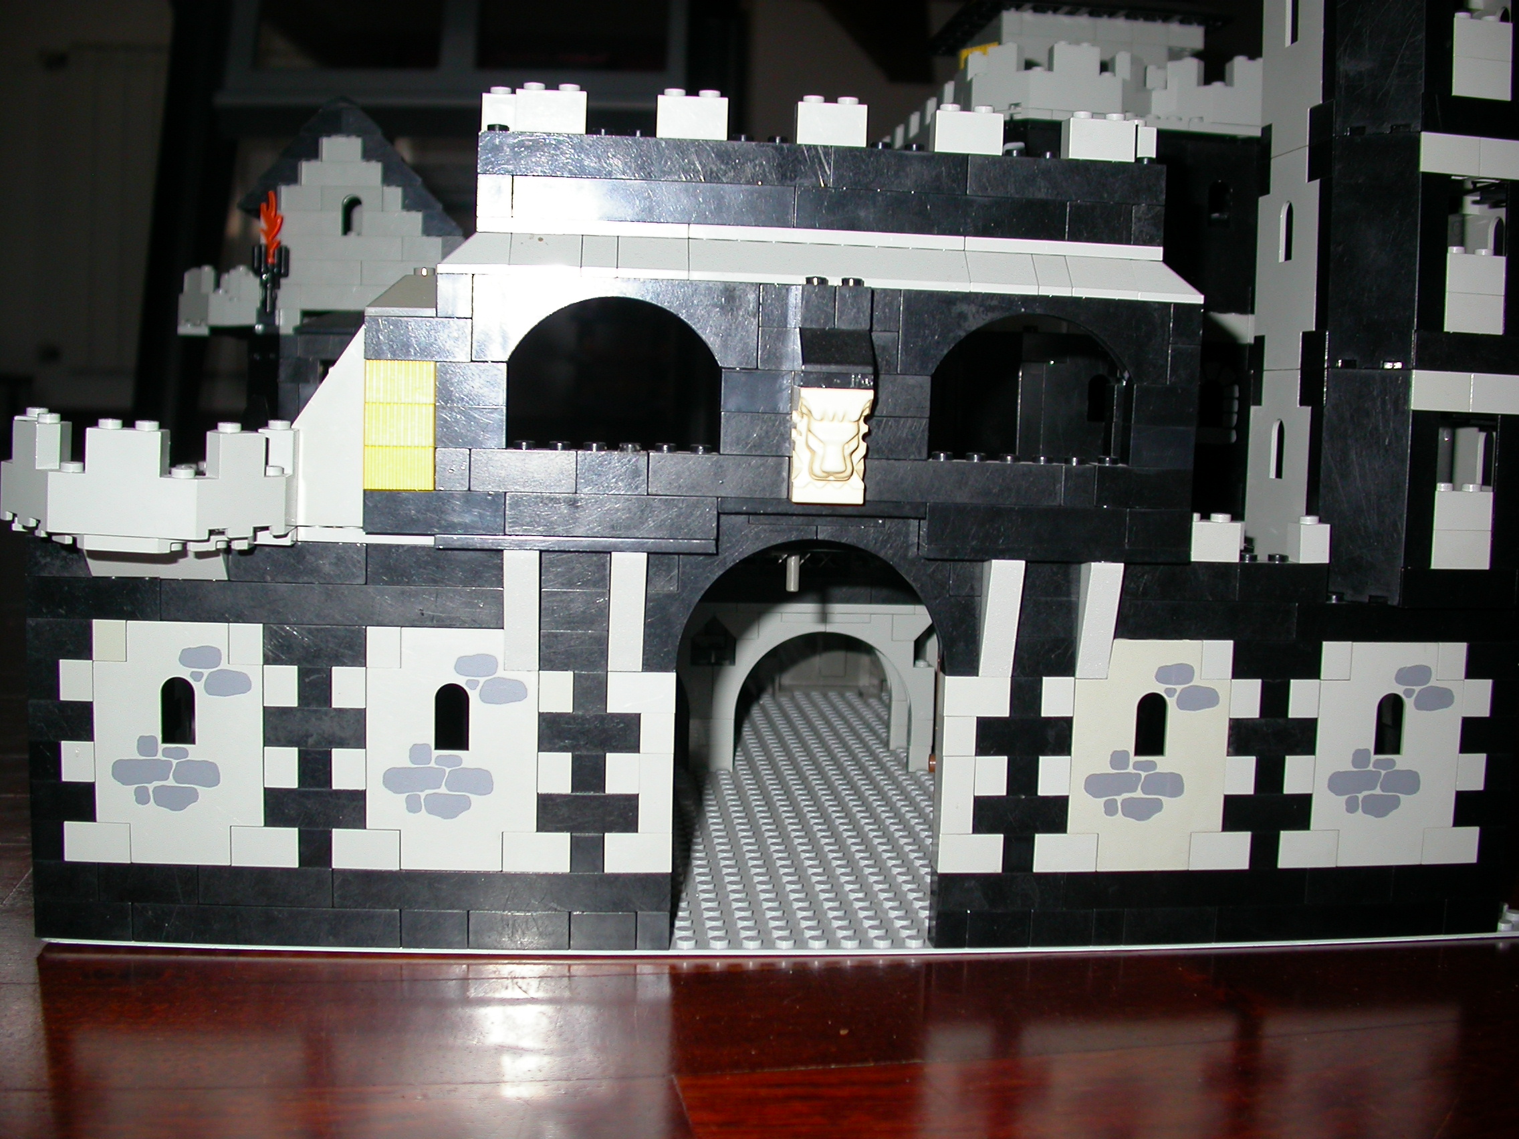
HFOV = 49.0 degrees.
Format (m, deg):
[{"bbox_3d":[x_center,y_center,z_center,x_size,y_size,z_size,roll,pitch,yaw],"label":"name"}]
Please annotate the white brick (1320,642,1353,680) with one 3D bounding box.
[{"bbox_3d":[0.143,0.022,0.415,0.008,0.010,0.008,1,5,-6],"label":"white brick"}]

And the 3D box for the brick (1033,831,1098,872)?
[{"bbox_3d":[0.075,0.069,0.412,0.016,0.010,0.008,1,5,-6],"label":"brick"}]

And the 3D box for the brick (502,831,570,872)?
[{"bbox_3d":[-0.053,0.065,0.395,0.016,0.011,0.008,1,5,-6],"label":"brick"}]

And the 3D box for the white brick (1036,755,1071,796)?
[{"bbox_3d":[0.071,0.050,0.407,0.008,0.010,0.008,1,5,-6],"label":"white brick"}]

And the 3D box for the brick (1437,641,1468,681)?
[{"bbox_3d":[0.174,0.022,0.418,0.008,0.010,0.008,1,5,-6],"label":"brick"}]

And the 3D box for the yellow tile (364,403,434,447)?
[{"bbox_3d":[-0.081,-0.033,0.376,0.016,0.010,0.008,1,6,-6],"label":"yellow tile"}]

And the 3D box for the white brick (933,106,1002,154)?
[{"bbox_3d":[0.047,-0.101,0.384,0.016,0.011,0.008,1,5,-6],"label":"white brick"}]

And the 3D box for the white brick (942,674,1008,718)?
[{"bbox_3d":[0.052,0.030,0.402,0.016,0.011,0.008,1,5,-6],"label":"white brick"}]

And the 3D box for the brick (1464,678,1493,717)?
[{"bbox_3d":[0.178,0.031,0.418,0.008,0.011,0.008,1,5,-6],"label":"brick"}]

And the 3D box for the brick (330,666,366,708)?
[{"bbox_3d":[-0.095,0.026,0.388,0.008,0.011,0.008,1,5,-6],"label":"brick"}]

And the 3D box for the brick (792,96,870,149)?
[{"bbox_3d":[0.016,-0.103,0.383,0.016,0.011,0.008,1,5,-6],"label":"brick"}]

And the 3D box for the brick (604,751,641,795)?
[{"bbox_3d":[-0.033,0.048,0.399,0.008,0.010,0.008,1,5,-6],"label":"brick"}]

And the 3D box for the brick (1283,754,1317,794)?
[{"bbox_3d":[0.133,0.050,0.416,0.008,0.010,0.008,1,6,-6],"label":"brick"}]

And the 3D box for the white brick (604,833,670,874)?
[{"bbox_3d":[-0.029,0.067,0.400,0.016,0.010,0.008,1,6,-6],"label":"white brick"}]

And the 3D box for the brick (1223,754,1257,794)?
[{"bbox_3d":[0.119,0.050,0.415,0.008,0.010,0.008,1,5,-6],"label":"brick"}]

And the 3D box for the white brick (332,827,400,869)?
[{"bbox_3d":[-0.093,0.065,0.395,0.016,0.010,0.008,1,5,-6],"label":"white brick"}]

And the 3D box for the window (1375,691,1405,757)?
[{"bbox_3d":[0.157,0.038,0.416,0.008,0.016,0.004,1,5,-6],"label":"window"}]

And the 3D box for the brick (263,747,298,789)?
[{"bbox_3d":[-0.111,0.045,0.390,0.008,0.010,0.008,1,6,-6],"label":"brick"}]

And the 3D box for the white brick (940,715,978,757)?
[{"bbox_3d":[0.047,0.039,0.403,0.008,0.011,0.008,1,5,-6],"label":"white brick"}]

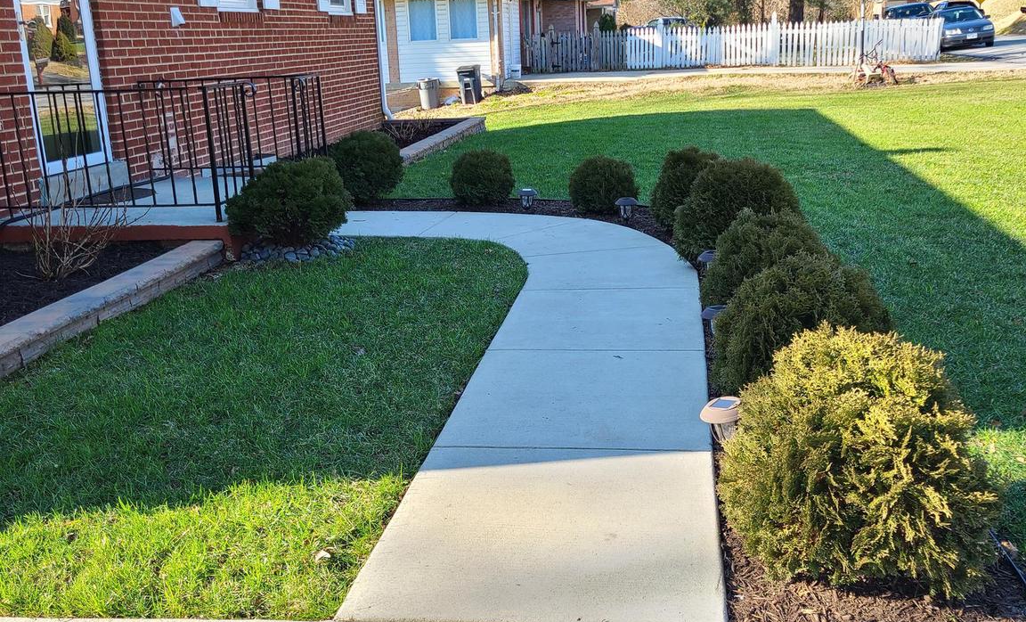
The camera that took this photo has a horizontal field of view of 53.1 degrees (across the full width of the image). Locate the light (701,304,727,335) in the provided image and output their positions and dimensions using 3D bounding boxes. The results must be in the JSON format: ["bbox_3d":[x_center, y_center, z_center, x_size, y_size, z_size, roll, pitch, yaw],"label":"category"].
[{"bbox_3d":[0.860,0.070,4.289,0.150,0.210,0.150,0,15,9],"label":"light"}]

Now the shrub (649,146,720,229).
[{"bbox_3d":[1.190,-0.830,6.820,0.580,0.530,0.580,0,15,9],"label":"shrub"}]

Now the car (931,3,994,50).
[{"bbox_3d":[16.300,-10.380,37.800,1.750,1.460,4.600,0,15,10],"label":"car"}]

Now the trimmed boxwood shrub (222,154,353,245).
[{"bbox_3d":[-1.521,-0.741,6.814,0.820,0.570,0.800,0,15,9],"label":"trimmed boxwood shrub"}]

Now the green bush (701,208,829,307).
[{"bbox_3d":[1.240,-0.256,4.915,0.690,0.480,0.690,0,15,9],"label":"green bush"}]

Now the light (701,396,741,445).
[{"bbox_3d":[0.668,0.371,3.255,0.147,0.180,0.147,0,15,9],"label":"light"}]

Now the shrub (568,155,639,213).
[{"bbox_3d":[0.670,-0.957,7.660,0.530,0.420,0.530,0,15,9],"label":"shrub"}]

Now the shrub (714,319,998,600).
[{"bbox_3d":[0.822,0.352,2.490,0.635,0.615,0.635,0,15,9],"label":"shrub"}]

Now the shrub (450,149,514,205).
[{"bbox_3d":[-0.233,-1.000,7.650,0.475,0.410,0.475,0,15,9],"label":"shrub"}]

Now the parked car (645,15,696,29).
[{"bbox_3d":[7.906,-14.151,52.194,4.600,1.500,1.800,0,15,9],"label":"parked car"}]

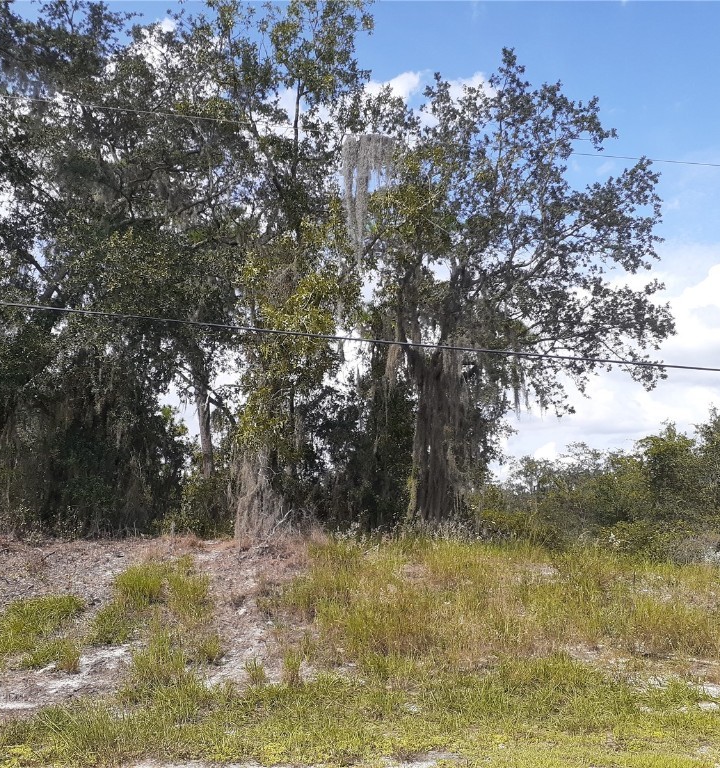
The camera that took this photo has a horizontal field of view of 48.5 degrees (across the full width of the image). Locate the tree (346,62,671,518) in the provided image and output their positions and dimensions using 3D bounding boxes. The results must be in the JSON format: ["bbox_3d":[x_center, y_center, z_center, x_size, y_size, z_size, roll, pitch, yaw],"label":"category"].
[{"bbox_3d":[2.880,-1.880,15.000,6.000,9.000,5.500,0,-5,0],"label":"tree"}]

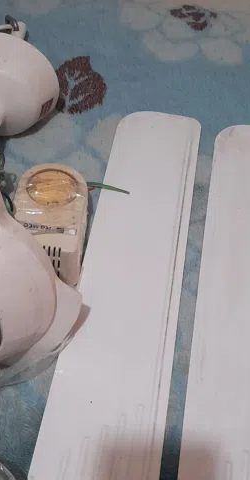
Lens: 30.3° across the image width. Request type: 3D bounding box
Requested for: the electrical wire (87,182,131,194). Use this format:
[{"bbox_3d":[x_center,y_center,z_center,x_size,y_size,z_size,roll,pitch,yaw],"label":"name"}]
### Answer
[{"bbox_3d":[-0.023,-0.072,0.641,0.064,0.007,0.009,12,57,8],"label":"electrical wire"}]

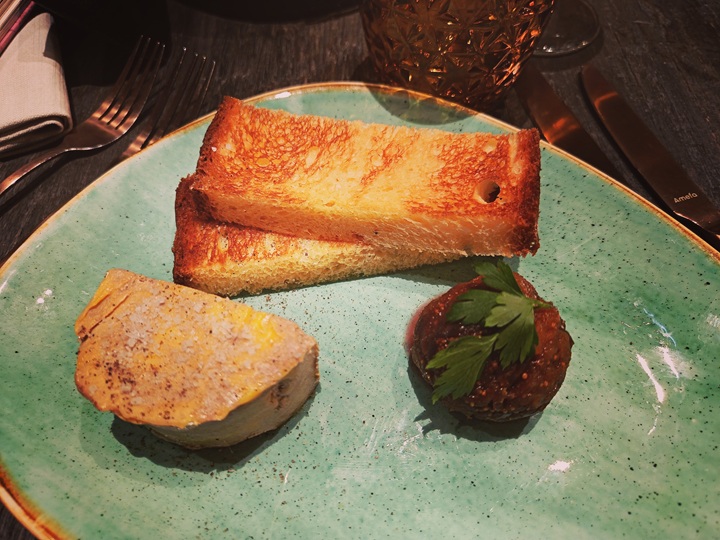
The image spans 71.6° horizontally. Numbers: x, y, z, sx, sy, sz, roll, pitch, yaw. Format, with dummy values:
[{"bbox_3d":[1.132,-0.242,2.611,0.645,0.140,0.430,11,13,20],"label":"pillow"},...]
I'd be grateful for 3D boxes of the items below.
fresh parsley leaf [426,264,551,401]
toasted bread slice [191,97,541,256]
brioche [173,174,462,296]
[{"bbox_3d":[0.037,0.018,0.146,0.028,0.014,0.050,29,72,19],"label":"fresh parsley leaf"},{"bbox_3d":[0.004,-0.031,0.174,0.112,0.017,0.040,6,60,4],"label":"toasted bread slice"},{"bbox_3d":[-0.009,-0.020,0.184,0.112,0.019,0.040,-9,59,-6],"label":"brioche"}]

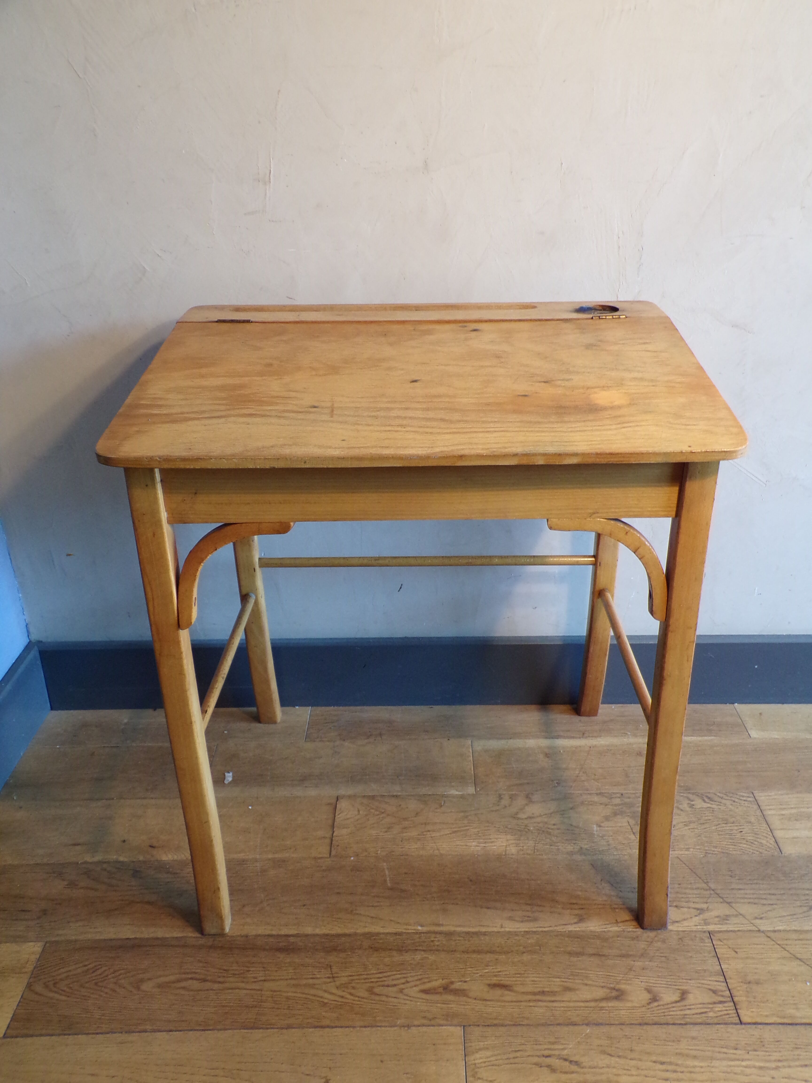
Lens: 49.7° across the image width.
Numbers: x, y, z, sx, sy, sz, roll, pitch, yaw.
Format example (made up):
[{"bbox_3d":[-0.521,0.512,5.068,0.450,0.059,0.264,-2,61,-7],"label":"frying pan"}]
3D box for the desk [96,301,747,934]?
[{"bbox_3d":[0.023,0.081,1.166,0.630,0.690,0.473,-1,26,1],"label":"desk"}]

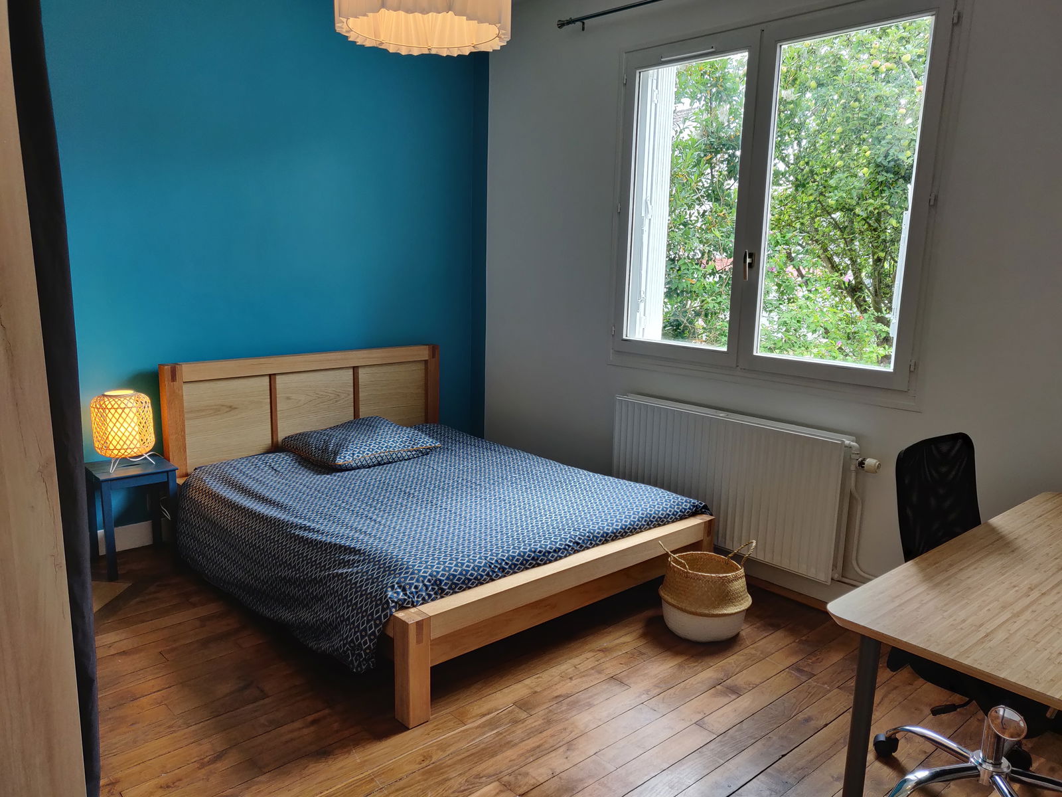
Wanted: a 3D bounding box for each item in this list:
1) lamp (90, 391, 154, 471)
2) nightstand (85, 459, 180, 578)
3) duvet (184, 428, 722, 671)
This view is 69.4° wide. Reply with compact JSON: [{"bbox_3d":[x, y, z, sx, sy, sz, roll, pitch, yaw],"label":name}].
[{"bbox_3d":[-1.827,0.141,3.437,0.250,0.336,0.250,-7,13,-41],"label":"lamp"},{"bbox_3d":[-1.791,0.533,3.473,0.325,0.447,0.283,-7,13,-41],"label":"nightstand"},{"bbox_3d":[-0.531,0.522,3.503,1.700,0.345,1.950,-7,13,-43],"label":"duvet"}]

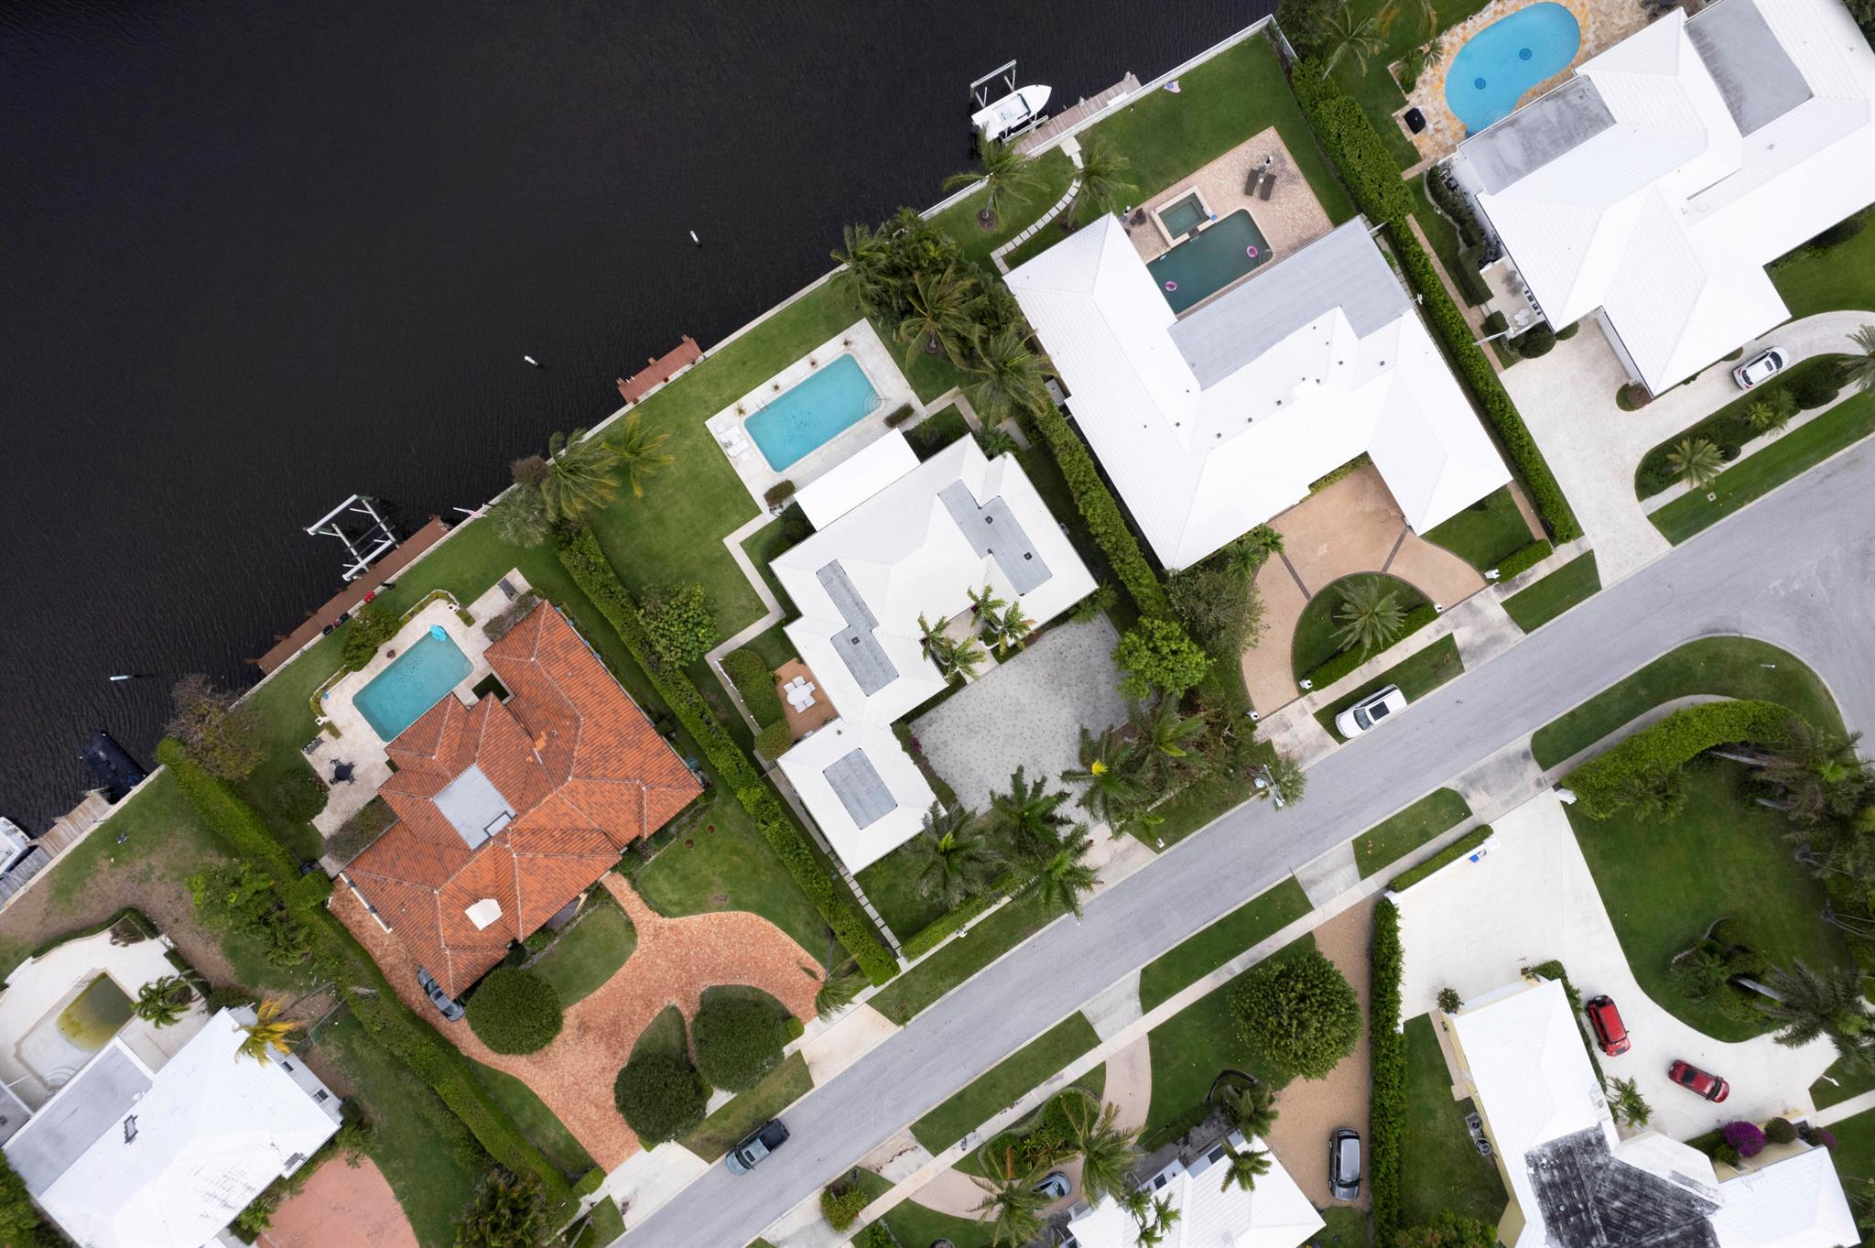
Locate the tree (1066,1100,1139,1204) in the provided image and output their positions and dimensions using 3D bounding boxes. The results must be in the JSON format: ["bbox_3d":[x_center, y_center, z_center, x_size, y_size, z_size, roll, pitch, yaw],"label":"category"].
[{"bbox_3d":[11.700,37.300,83.800,5.400,7.400,7.000,0,90,0],"label":"tree"}]

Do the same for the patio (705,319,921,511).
[{"bbox_3d":[-8.875,-15.230,83.443,13.850,0.500,8.070,-33,91,0],"label":"patio"}]

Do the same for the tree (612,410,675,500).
[{"bbox_3d":[-21.210,-12.040,84.300,5.000,7.500,6.000,0,90,0],"label":"tree"}]

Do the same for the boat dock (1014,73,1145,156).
[{"bbox_3d":[10.670,-39.070,88.500,11.100,0.900,1.400,-30,90,0],"label":"boat dock"}]

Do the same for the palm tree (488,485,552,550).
[{"bbox_3d":[-30.310,-7.700,85.000,4.600,6.000,4.600,0,90,0],"label":"palm tree"}]

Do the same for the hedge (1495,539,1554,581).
[{"bbox_3d":[44.300,-4.750,86.950,4.250,1.150,1.400,-31,90,0],"label":"hedge"}]

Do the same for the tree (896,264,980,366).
[{"bbox_3d":[-0.050,-21.410,83.300,6.000,9.400,6.800,0,90,0],"label":"tree"}]

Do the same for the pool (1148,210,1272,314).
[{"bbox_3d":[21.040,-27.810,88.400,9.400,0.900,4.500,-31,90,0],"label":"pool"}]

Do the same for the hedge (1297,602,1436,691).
[{"bbox_3d":[32.940,1.840,87.400,11.300,1.200,1.300,-30,90,0],"label":"hedge"}]

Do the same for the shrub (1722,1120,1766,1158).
[{"bbox_3d":[61.706,39.385,87.622,2.900,2.200,2.900,0,90,0],"label":"shrub"}]

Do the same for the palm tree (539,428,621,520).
[{"bbox_3d":[-25.700,-10.800,84.200,5.800,6.700,6.500,0,90,0],"label":"palm tree"}]

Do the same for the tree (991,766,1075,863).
[{"bbox_3d":[6.457,12.934,80.283,5.670,8.000,6.570,0,91,0],"label":"tree"}]

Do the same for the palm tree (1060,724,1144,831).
[{"bbox_3d":[11.580,10.860,83.600,6.200,8.800,6.600,0,90,0],"label":"palm tree"}]

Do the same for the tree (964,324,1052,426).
[{"bbox_3d":[4.780,-16.834,79.725,5.930,8.000,6.820,0,91,0],"label":"tree"}]

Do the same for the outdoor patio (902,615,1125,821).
[{"bbox_3d":[7.370,6.920,88.000,16.900,0.150,8.500,-31,90,0],"label":"outdoor patio"}]

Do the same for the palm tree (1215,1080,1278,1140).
[{"bbox_3d":[22.861,36.004,85.708,4.100,5.800,4.100,0,90,0],"label":"palm tree"}]

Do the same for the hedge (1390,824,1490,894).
[{"bbox_3d":[36.733,17.099,83.897,8.230,1.200,1.070,-29,91,0],"label":"hedge"}]

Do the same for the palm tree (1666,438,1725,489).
[{"bbox_3d":[55.400,-11.750,85.100,4.200,4.700,3.900,0,90,0],"label":"palm tree"}]

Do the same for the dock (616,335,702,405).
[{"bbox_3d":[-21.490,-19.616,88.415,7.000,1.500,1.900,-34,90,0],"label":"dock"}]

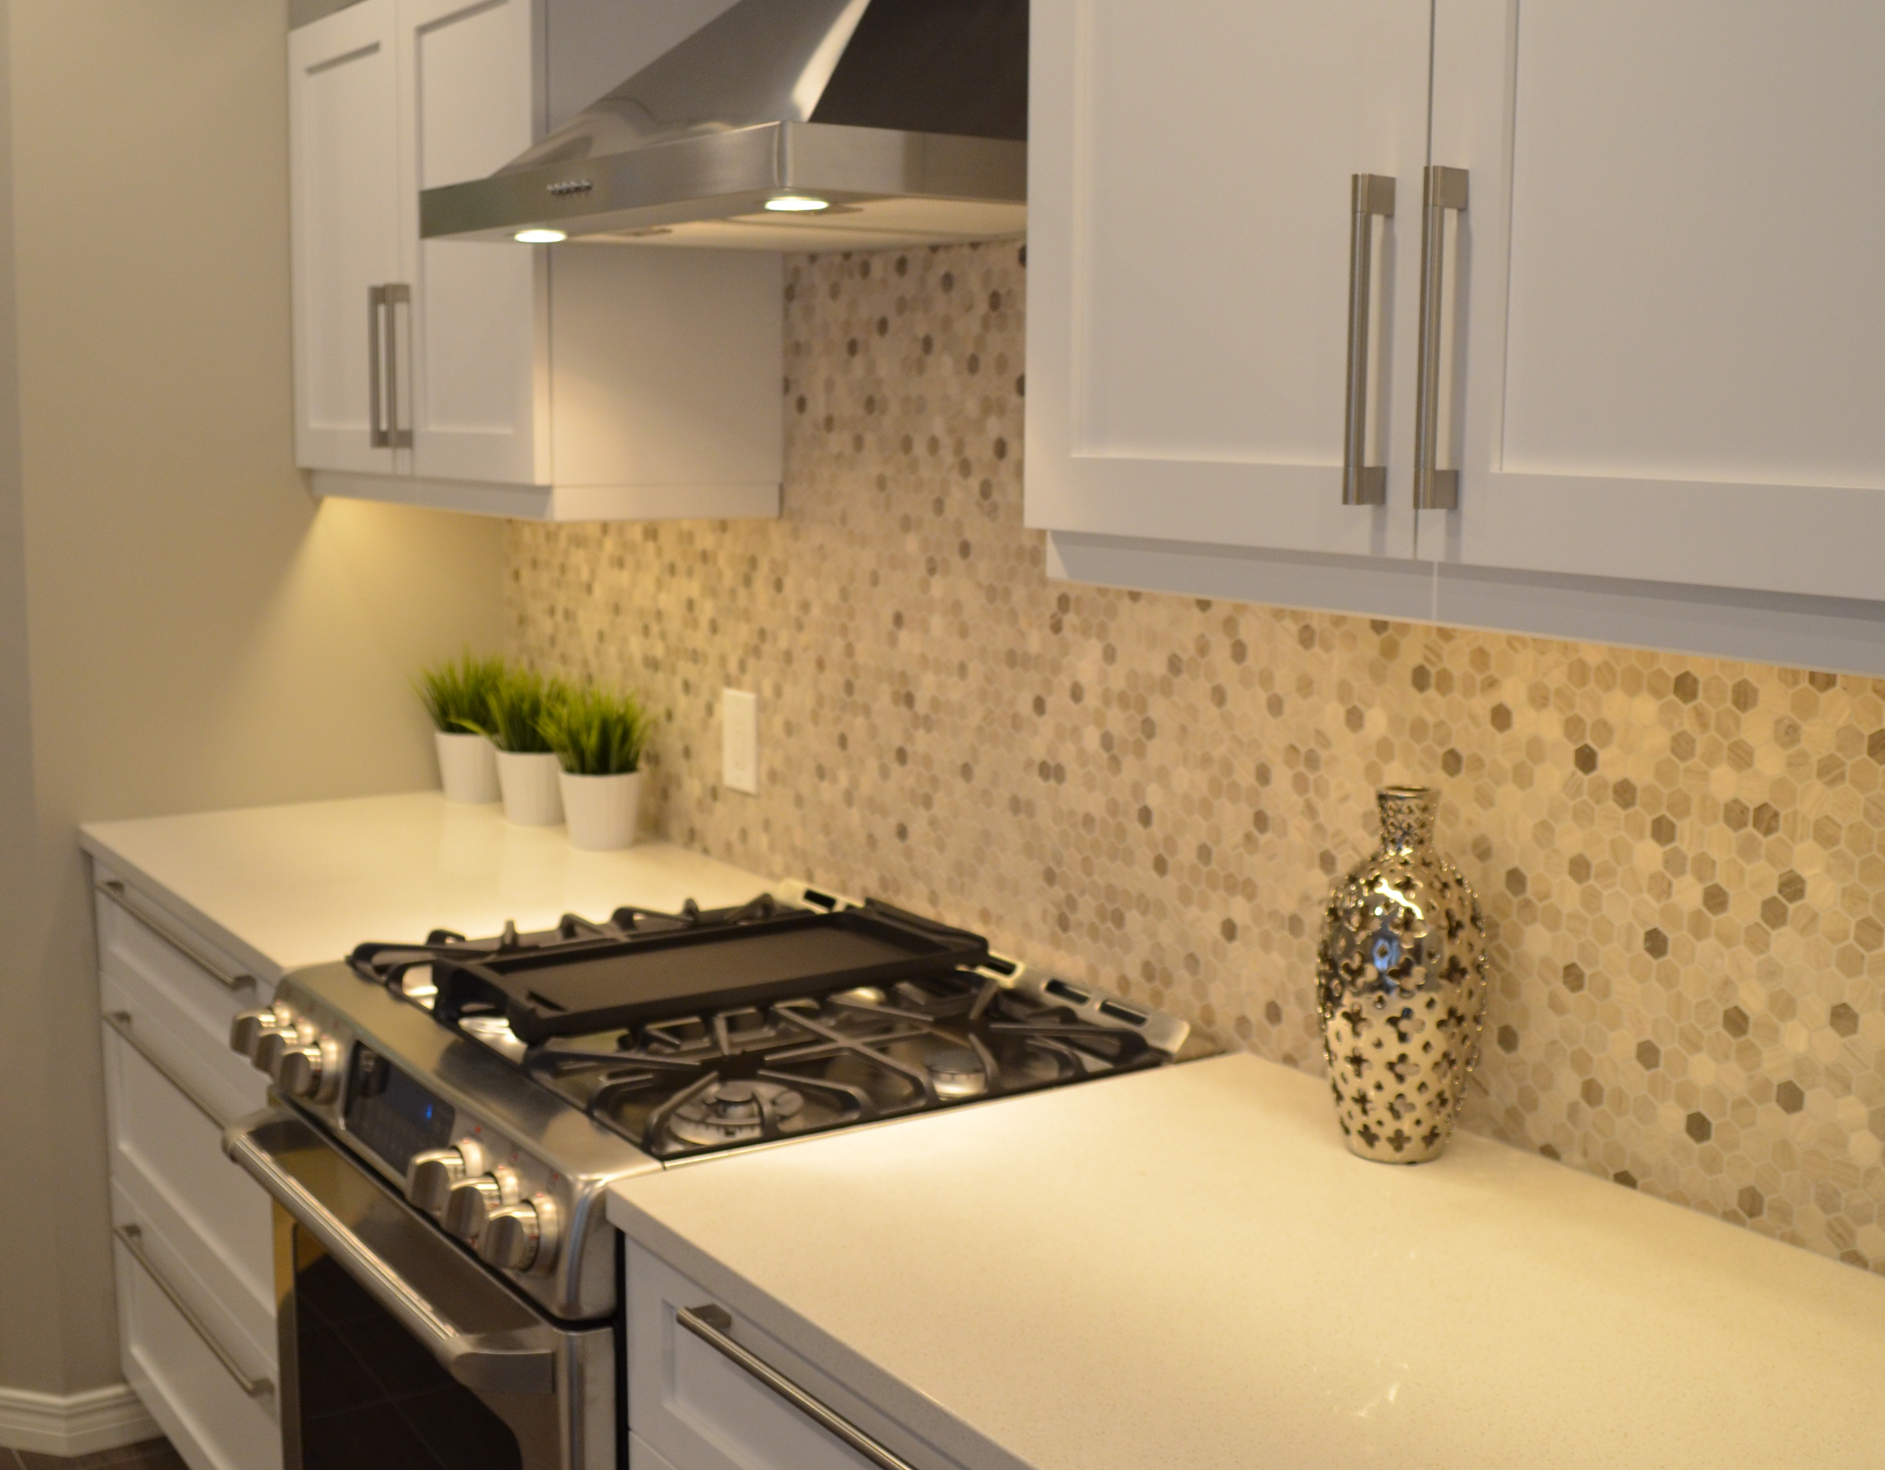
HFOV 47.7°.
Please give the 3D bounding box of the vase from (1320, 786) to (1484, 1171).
[{"bbox_3d":[0.373,0.193,1.708,0.136,0.292,0.136,1,9,0],"label":"vase"}]

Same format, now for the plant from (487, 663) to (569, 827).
[{"bbox_3d":[-0.583,0.018,3.043,0.142,0.213,0.142,-6,11,-35],"label":"plant"}]

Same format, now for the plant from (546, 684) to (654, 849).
[{"bbox_3d":[-0.463,0.045,2.877,0.142,0.213,0.142,1,9,0],"label":"plant"}]

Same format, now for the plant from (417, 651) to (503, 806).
[{"bbox_3d":[-0.712,-0.010,3.217,0.142,0.213,0.142,-6,11,-35],"label":"plant"}]

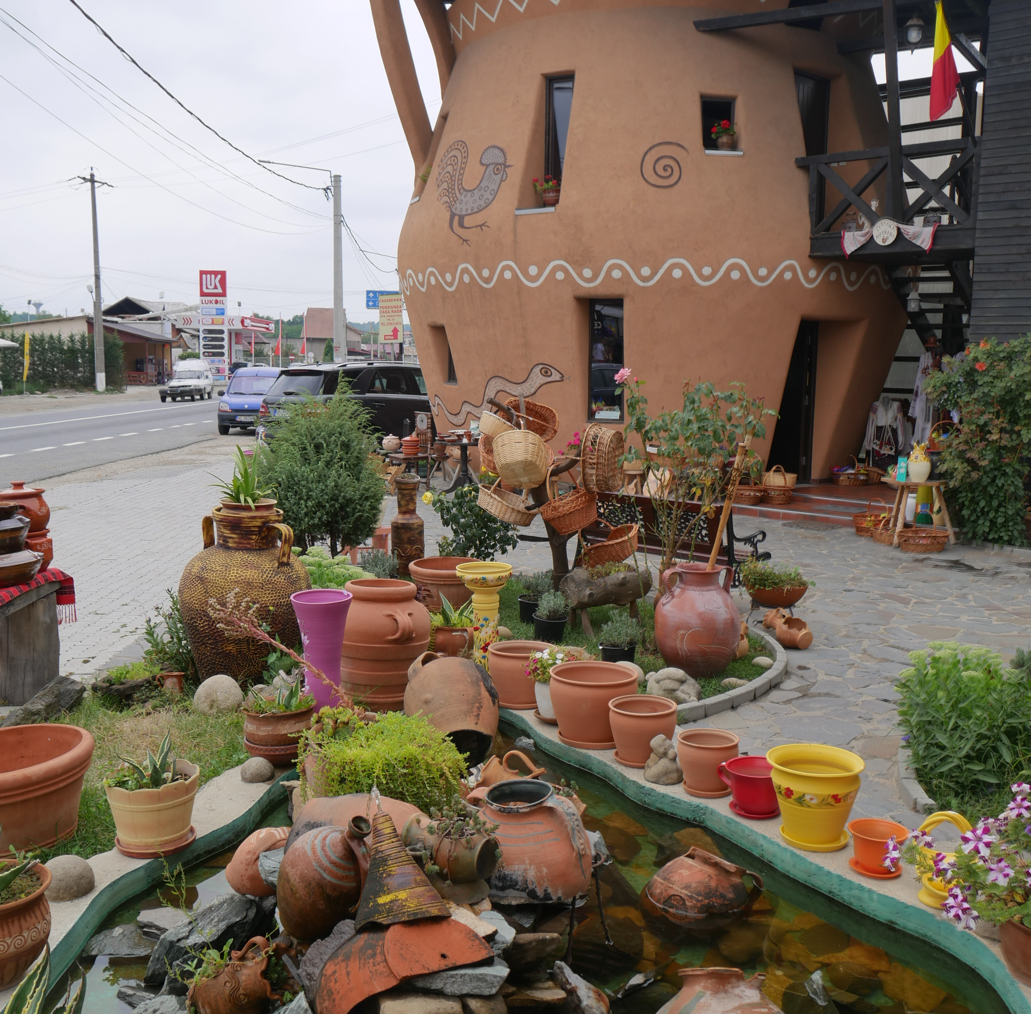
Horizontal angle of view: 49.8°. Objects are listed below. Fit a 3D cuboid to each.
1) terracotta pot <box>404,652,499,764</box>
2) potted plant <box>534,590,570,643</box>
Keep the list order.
[{"bbox_3d":[-0.277,0.865,4.780,0.410,0.410,0.430,-15,42,-7],"label":"terracotta pot"},{"bbox_3d":[0.215,0.648,6.605,0.215,0.299,0.215,1,7,2],"label":"potted plant"}]

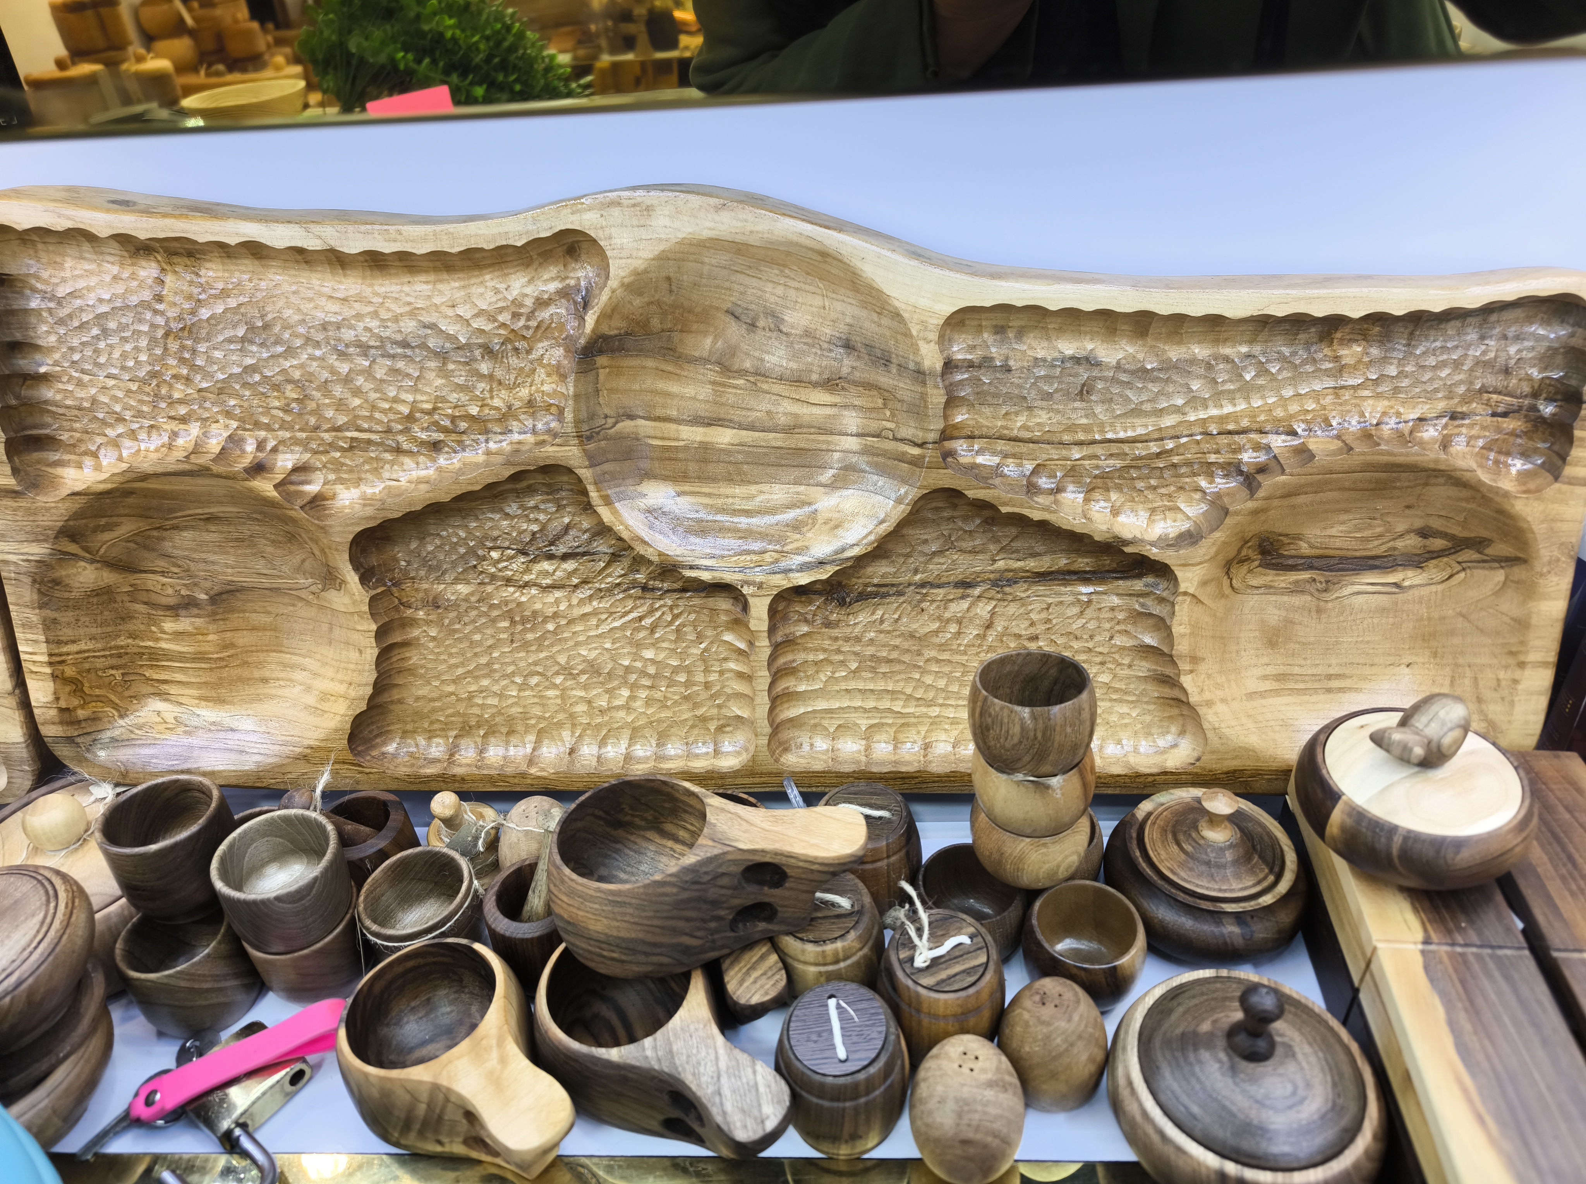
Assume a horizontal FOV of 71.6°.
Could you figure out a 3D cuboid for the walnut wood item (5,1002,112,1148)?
[{"bbox_3d":[-0.413,0.243,0.568,0.119,0.052,0.119,-1,33,3],"label":"walnut wood item"}]

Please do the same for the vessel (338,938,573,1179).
[{"bbox_3d":[-0.154,0.239,0.529,0.134,0.078,0.083,24,42,36],"label":"vessel"}]

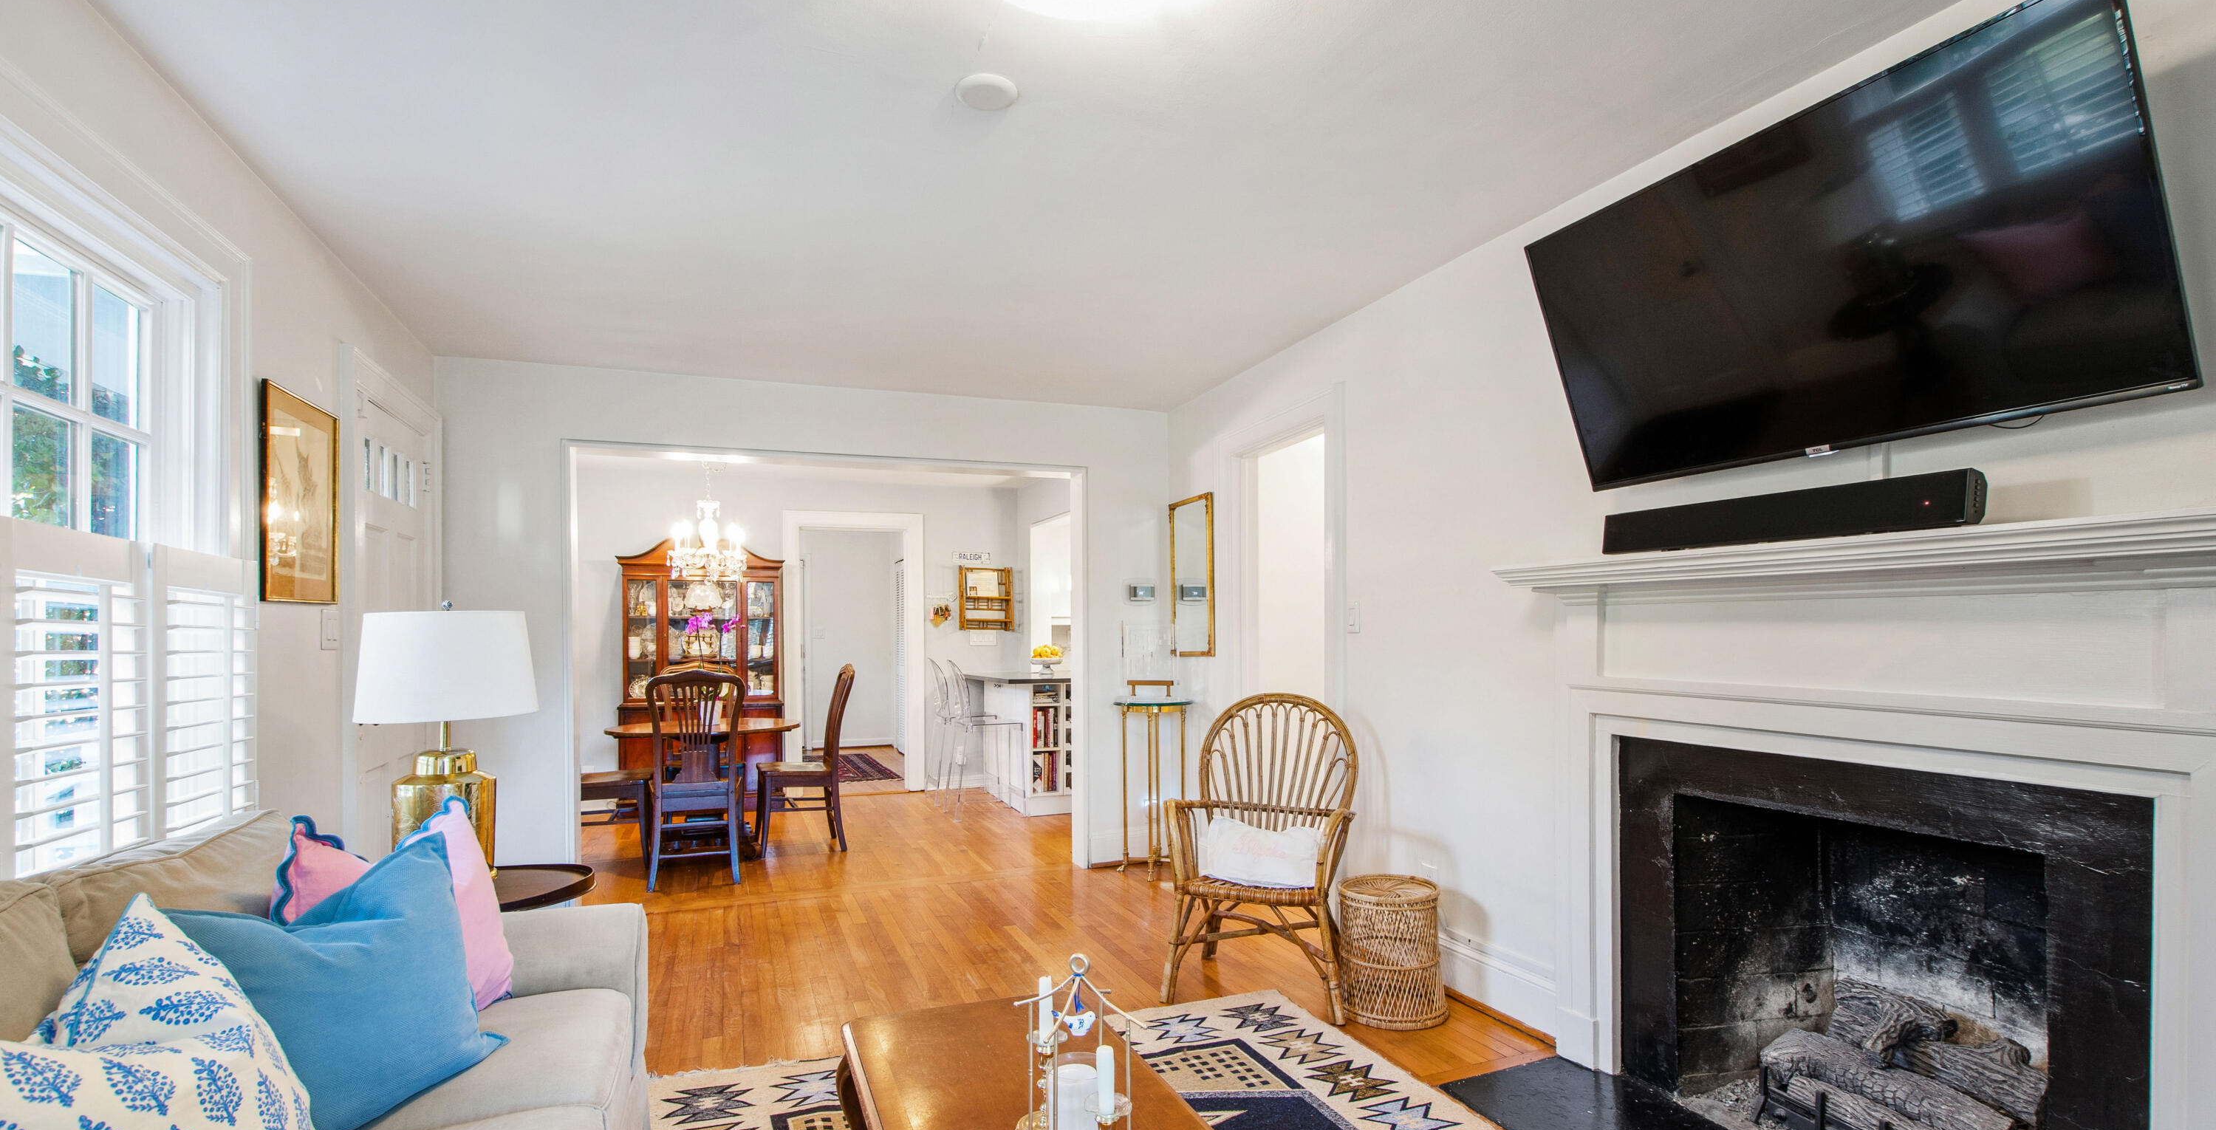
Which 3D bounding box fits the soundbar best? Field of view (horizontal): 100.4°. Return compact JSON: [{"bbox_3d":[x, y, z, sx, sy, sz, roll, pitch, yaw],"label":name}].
[{"bbox_3d":[1.551,-0.111,2.176,0.085,0.108,0.800,1,-3,-23],"label":"soundbar"}]

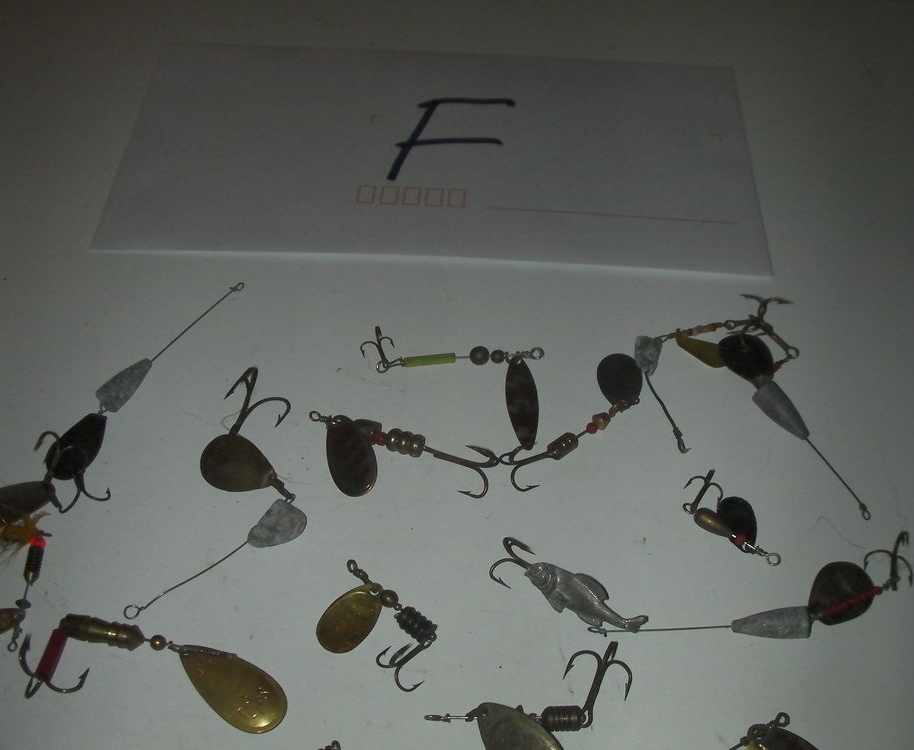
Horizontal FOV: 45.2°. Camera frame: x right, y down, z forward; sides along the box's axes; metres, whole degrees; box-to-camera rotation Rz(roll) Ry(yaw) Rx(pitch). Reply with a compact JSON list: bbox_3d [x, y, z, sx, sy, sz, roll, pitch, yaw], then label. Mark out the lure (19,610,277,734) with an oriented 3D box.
[{"bbox_3d":[-0.072,0.070,0.262,0.065,0.012,0.021,6,52,4],"label":"lure"}]

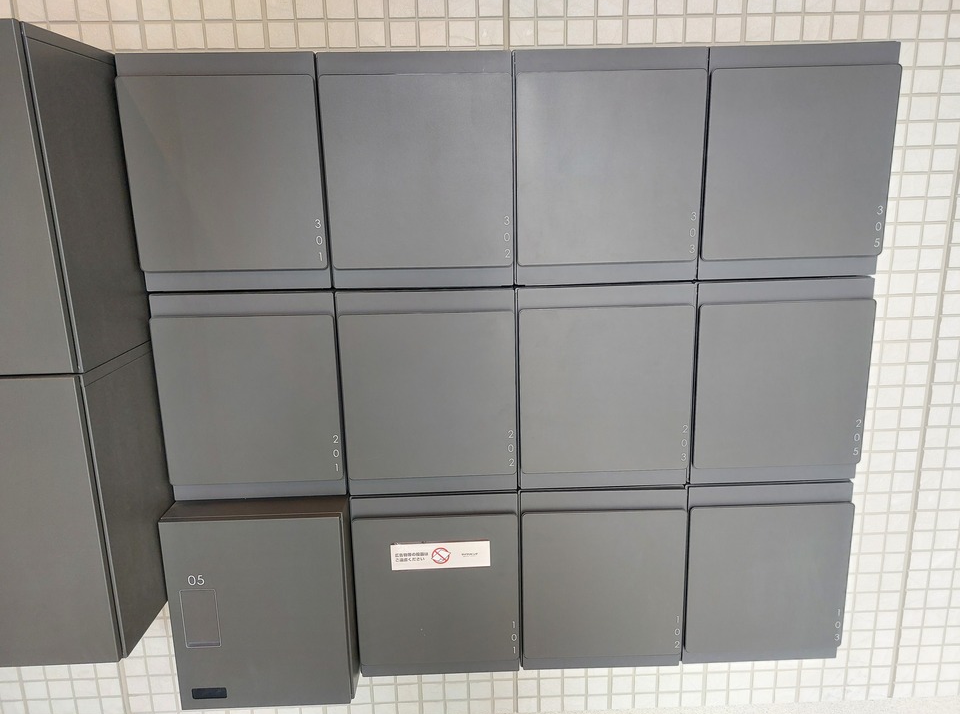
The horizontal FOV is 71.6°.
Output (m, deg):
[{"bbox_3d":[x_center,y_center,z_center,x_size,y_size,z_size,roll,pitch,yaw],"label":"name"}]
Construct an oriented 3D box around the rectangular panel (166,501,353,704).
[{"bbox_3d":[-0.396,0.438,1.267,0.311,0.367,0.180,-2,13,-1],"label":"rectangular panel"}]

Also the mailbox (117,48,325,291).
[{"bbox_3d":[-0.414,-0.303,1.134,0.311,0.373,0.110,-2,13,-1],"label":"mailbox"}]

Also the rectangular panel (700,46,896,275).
[{"bbox_3d":[0.492,-0.301,1.048,0.286,0.344,0.050,-2,12,-1],"label":"rectangular panel"}]

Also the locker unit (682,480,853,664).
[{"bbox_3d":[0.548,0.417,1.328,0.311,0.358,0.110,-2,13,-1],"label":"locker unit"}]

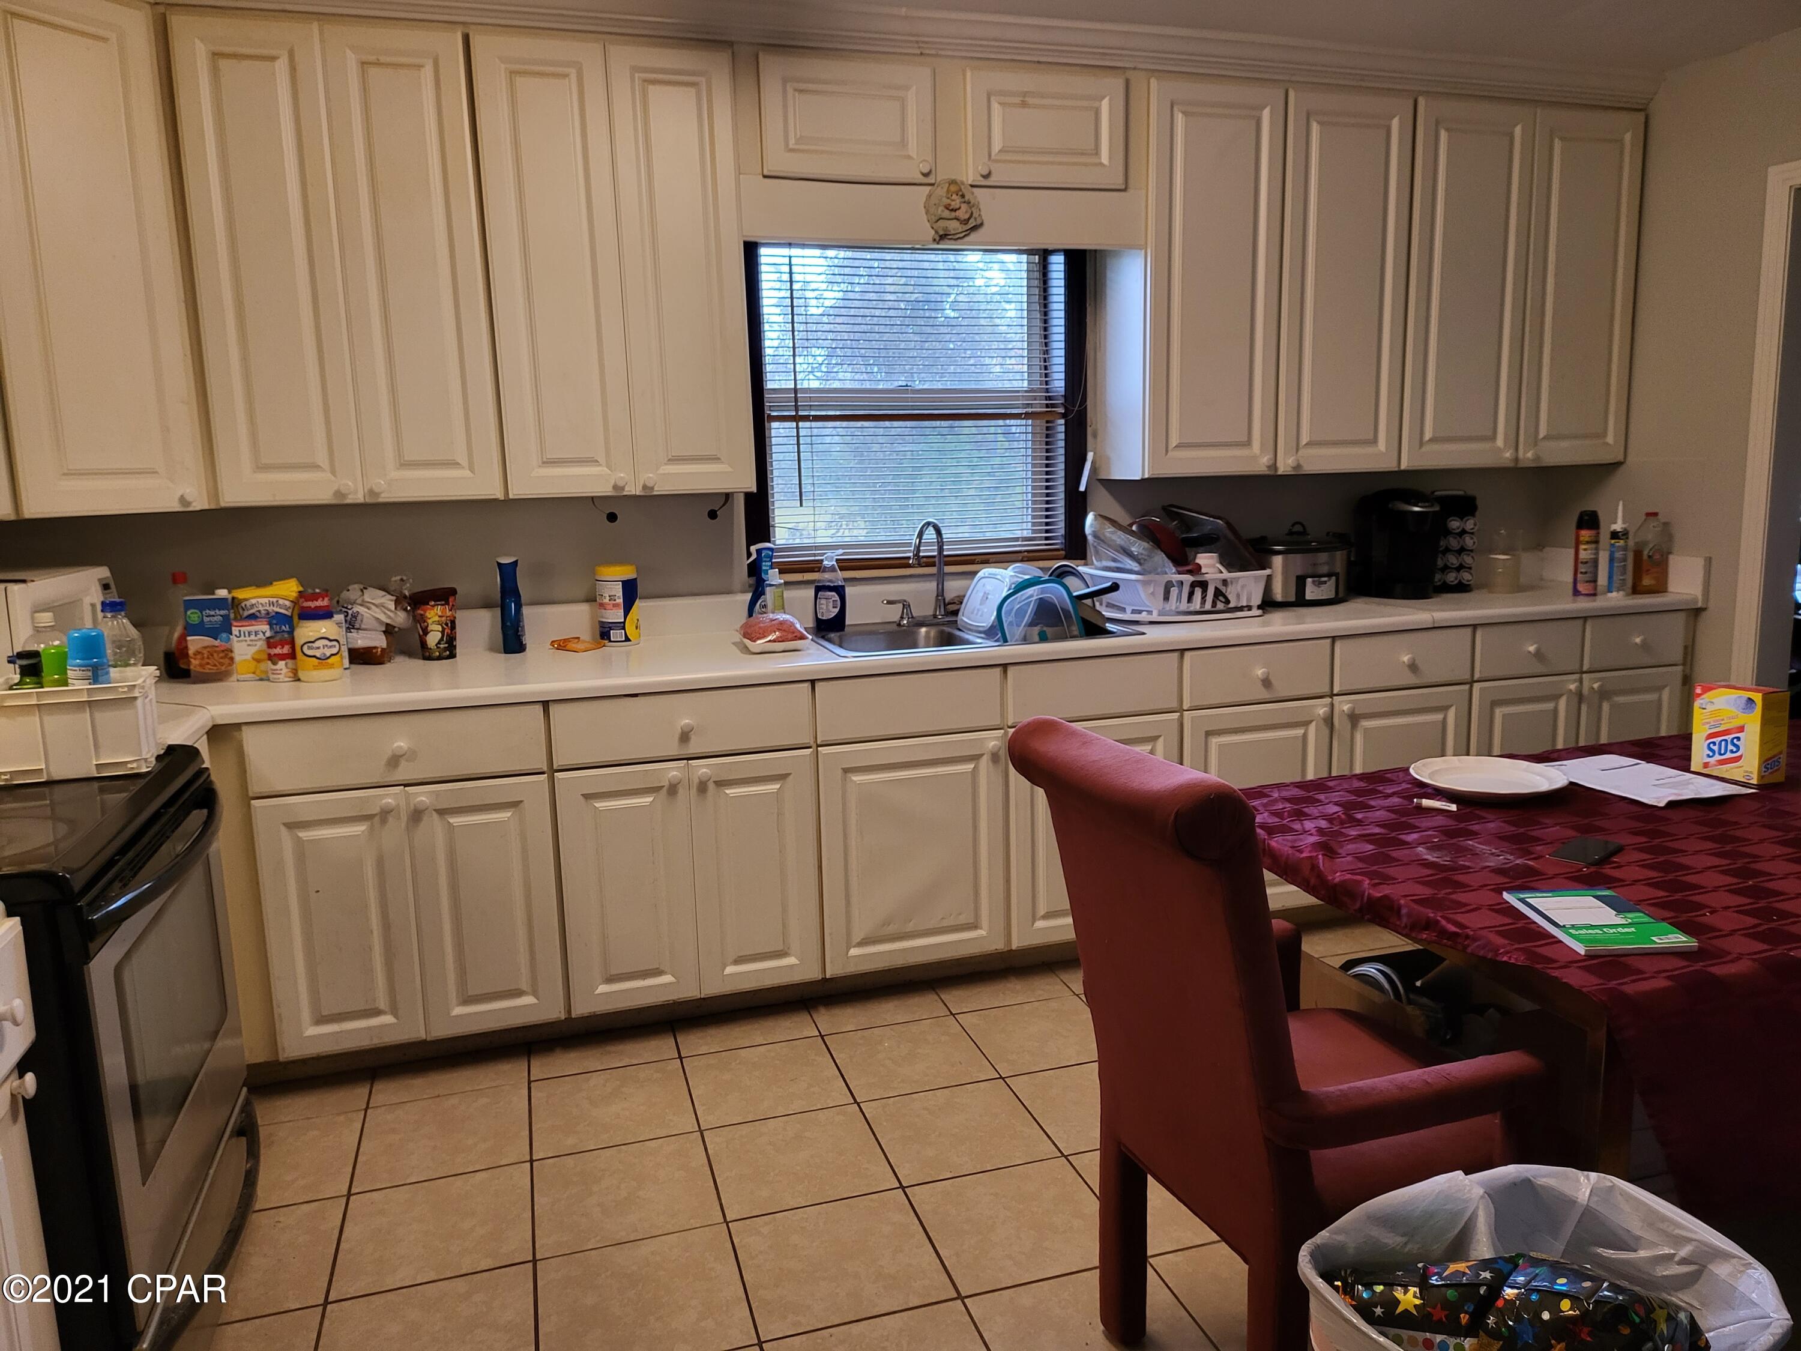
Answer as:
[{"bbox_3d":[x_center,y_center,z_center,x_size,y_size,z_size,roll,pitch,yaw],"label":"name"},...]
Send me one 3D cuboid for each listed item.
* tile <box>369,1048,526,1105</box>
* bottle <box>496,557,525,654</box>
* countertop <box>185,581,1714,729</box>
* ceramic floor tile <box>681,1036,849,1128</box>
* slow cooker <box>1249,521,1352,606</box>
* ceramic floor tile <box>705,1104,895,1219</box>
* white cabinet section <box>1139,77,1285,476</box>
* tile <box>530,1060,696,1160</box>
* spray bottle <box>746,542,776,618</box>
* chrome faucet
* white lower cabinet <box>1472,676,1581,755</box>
[{"bbox_3d":[-1.018,0.919,2.846,0.330,0.010,0.191,-5,10,-17],"label":"tile"},{"bbox_3d":[-0.977,-0.177,3.138,0.064,0.240,0.060,-5,10,-17],"label":"bottle"},{"bbox_3d":[0.245,-0.110,3.373,4.265,0.038,0.645,-5,10,-17],"label":"countertop"},{"bbox_3d":[-0.301,0.909,2.789,0.330,0.010,0.330,-5,10,-17],"label":"ceramic floor tile"},{"bbox_3d":[1.236,-0.352,3.865,0.382,0.248,0.261,-5,10,-17],"label":"slow cooker"},{"bbox_3d":[-0.203,0.988,2.550,0.339,0.012,0.339,-5,10,-17],"label":"ceramic floor tile"},{"bbox_3d":[0.842,-1.114,3.629,0.418,1.055,0.290,-5,10,-17],"label":"white cabinet section"},{"bbox_3d":[-0.621,0.934,2.692,0.330,0.010,0.330,-5,10,-17],"label":"tile"},{"bbox_3d":[-0.387,-0.238,3.509,0.105,0.264,0.062,-5,10,-17],"label":"spray bottle"},{"bbox_3d":[0.082,-0.290,3.479,0.050,0.278,0.160,4,11,30],"label":"chrome faucet"},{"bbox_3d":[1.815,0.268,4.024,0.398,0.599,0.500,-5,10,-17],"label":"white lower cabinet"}]

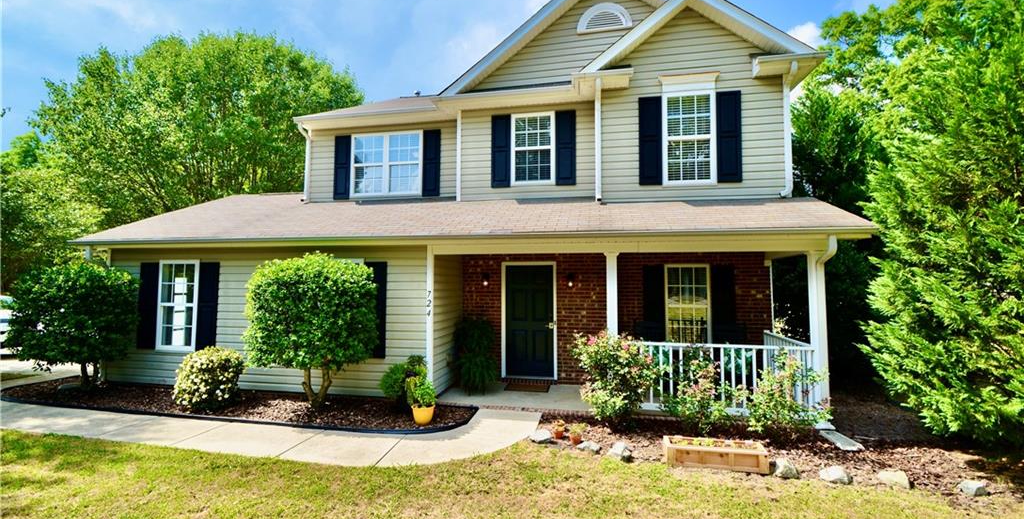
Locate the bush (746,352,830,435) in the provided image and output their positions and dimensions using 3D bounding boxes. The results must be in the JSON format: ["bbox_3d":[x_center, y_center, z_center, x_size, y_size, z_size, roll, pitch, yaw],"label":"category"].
[{"bbox_3d":[3.307,1.675,5.118,0.852,1.067,0.809,-1,-3,11],"label":"bush"}]

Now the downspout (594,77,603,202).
[{"bbox_3d":[1.368,-1.902,6.731,0.089,2.002,0.079,-1,-3,11],"label":"downspout"}]

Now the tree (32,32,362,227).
[{"bbox_3d":[-11.582,-2.647,17.119,10.430,10.885,10.430,-1,-3,11],"label":"tree"}]

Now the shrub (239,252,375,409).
[{"bbox_3d":[-2.765,1.029,5.893,1.710,2.225,1.590,-1,-3,11],"label":"shrub"}]

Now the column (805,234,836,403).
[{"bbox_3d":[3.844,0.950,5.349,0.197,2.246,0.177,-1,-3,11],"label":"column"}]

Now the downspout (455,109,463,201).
[{"bbox_3d":[-1.038,-2.042,8.340,0.117,1.825,0.110,0,-3,11],"label":"downspout"}]

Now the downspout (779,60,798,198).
[{"bbox_3d":[4.339,-2.035,6.695,0.213,2.094,0.280,0,-3,11],"label":"downspout"}]

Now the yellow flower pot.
[{"bbox_3d":[-1.177,2.043,5.611,0.290,0.235,0.290,0,-3,0],"label":"yellow flower pot"}]

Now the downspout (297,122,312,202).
[{"bbox_3d":[-4.588,-2.133,9.340,0.222,1.726,0.250,0,-3,11],"label":"downspout"}]

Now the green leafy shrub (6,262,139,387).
[{"bbox_3d":[-7.240,1.100,7.082,1.526,2.136,1.526,-1,-3,11],"label":"green leafy shrub"}]

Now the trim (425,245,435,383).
[{"bbox_3d":[-1.198,0.943,6.299,0.108,2.305,0.079,-1,-3,11],"label":"trim"}]

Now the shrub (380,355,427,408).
[{"bbox_3d":[-1.568,1.802,6.189,0.610,0.770,0.570,0,-3,11],"label":"shrub"}]

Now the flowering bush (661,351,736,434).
[{"bbox_3d":[2.313,1.691,5.337,0.851,1.055,0.809,-1,-3,11],"label":"flowering bush"}]

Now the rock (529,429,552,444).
[{"bbox_3d":[0.357,2.107,5.148,0.276,0.148,0.197,-1,-3,11],"label":"rock"}]

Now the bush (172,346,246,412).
[{"bbox_3d":[-4.747,1.785,6.665,0.970,0.850,0.920,0,-3,11],"label":"bush"}]

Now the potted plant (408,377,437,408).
[{"bbox_3d":[-1.180,1.751,5.629,0.360,0.430,0.350,0,-3,11],"label":"potted plant"}]

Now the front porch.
[{"bbox_3d":[1.533,1.003,6.674,5.440,2.430,1.540,0,-3,11],"label":"front porch"}]

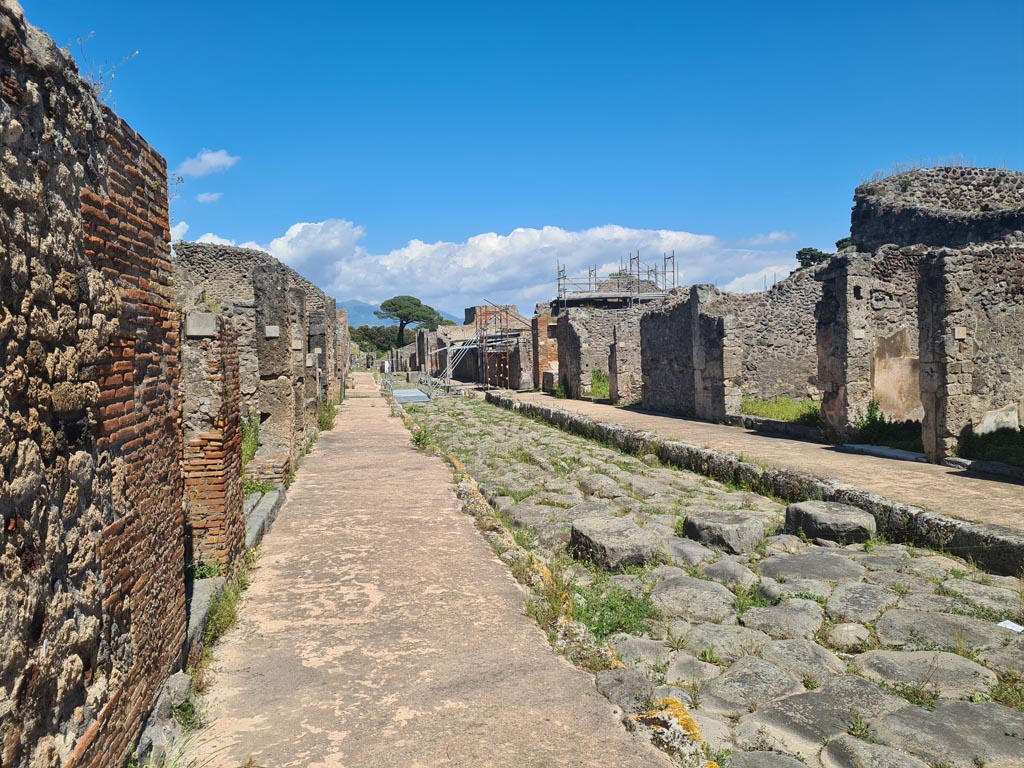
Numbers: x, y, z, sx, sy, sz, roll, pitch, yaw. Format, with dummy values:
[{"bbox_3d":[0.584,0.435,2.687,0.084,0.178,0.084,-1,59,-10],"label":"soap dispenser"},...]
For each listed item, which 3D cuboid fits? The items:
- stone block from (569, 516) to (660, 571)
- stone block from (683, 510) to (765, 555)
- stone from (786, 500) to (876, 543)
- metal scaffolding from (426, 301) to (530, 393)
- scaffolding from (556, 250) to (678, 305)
[{"bbox_3d":[0.990,1.530,7.400,0.650,0.290,0.820,-2,2,-18],"label":"stone block"},{"bbox_3d":[2.190,1.490,7.900,0.640,0.290,0.680,-2,2,-19],"label":"stone block"},{"bbox_3d":[3.380,1.460,8.120,0.820,0.290,0.620,-1,2,-2],"label":"stone"},{"bbox_3d":[-1.620,-1.930,39.800,4.700,4.500,3.700,-2,2,-11],"label":"metal scaffolding"},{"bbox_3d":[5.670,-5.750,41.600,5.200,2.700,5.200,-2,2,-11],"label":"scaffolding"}]

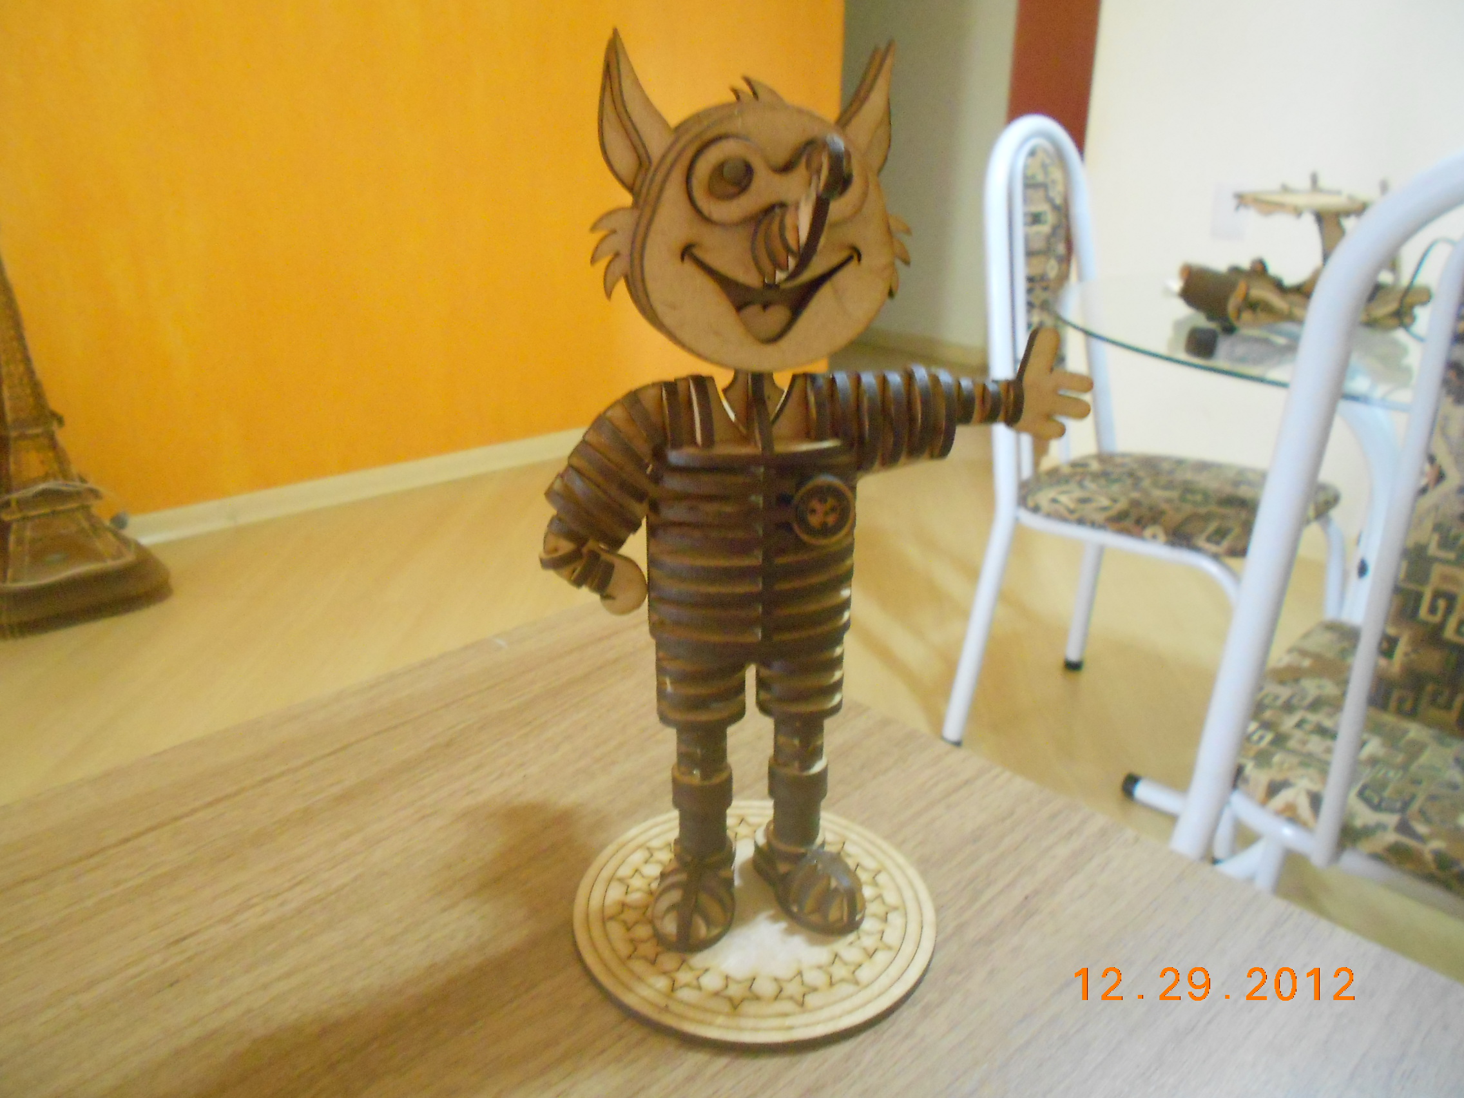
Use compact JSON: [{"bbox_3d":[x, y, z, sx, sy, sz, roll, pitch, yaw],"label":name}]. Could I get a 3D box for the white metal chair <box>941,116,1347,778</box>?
[{"bbox_3d":[0.635,-0.135,1.664,0.553,0.970,0.434,19,27,41],"label":"white metal chair"}]

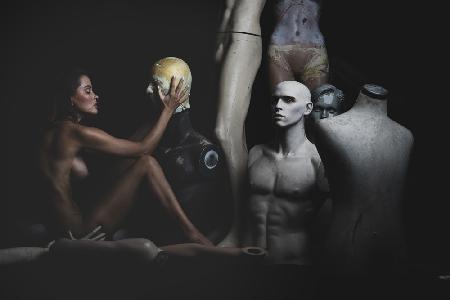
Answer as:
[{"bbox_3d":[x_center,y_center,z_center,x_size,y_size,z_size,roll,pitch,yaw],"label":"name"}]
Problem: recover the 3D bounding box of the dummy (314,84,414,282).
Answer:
[{"bbox_3d":[0.600,0.152,3.050,0.430,0.870,0.270,2,6,22],"label":"dummy"}]

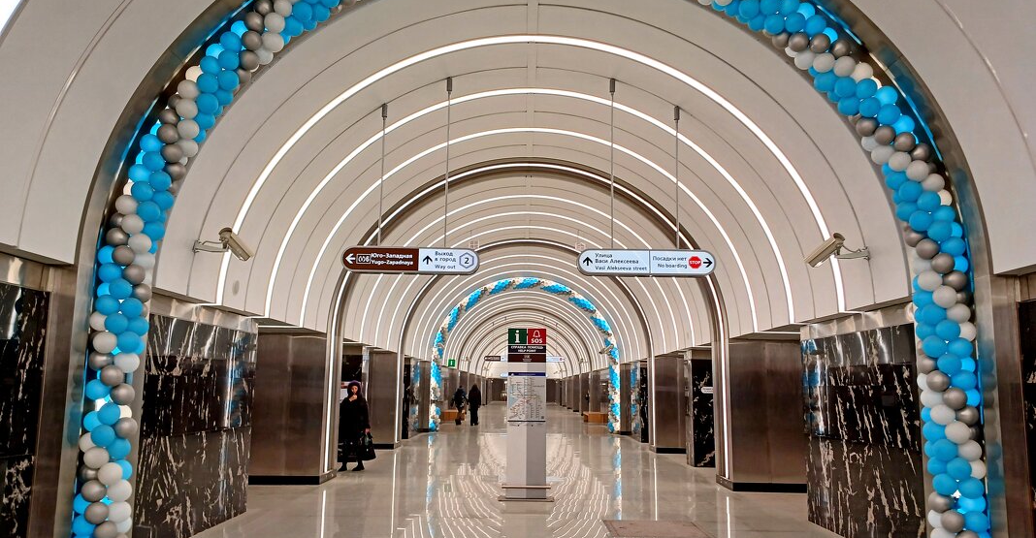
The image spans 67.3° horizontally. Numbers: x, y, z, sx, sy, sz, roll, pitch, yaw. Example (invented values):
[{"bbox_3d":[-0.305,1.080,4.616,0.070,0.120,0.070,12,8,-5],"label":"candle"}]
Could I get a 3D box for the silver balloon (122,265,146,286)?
[{"bbox_3d":[-3.093,0.055,6.273,0.173,0.173,0.173,1,-9,0],"label":"silver balloon"}]

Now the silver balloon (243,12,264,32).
[{"bbox_3d":[-2.285,-2.138,6.726,0.175,0.178,0.175,1,-9,0],"label":"silver balloon"}]

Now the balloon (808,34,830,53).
[{"bbox_3d":[2.586,-1.929,6.656,0.177,0.173,0.182,1,-9,0],"label":"balloon"}]

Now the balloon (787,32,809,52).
[{"bbox_3d":[2.359,-1.907,6.536,0.173,0.173,0.173,1,-9,0],"label":"balloon"}]

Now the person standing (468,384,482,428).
[{"bbox_3d":[-1.788,5.685,32.579,0.500,1.700,0.380,1,-9,0],"label":"person standing"}]

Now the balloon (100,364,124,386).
[{"bbox_3d":[-3.243,0.857,6.225,0.175,0.178,0.175,1,-9,0],"label":"balloon"}]

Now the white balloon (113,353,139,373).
[{"bbox_3d":[-3.174,0.759,6.310,0.177,0.173,0.182,1,-9,0],"label":"white balloon"}]

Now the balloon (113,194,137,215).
[{"bbox_3d":[-3.263,-0.535,6.476,0.177,0.173,0.182,1,-9,0],"label":"balloon"}]

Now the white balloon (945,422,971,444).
[{"bbox_3d":[3.455,1.291,6.111,0.175,0.178,0.175,1,-9,0],"label":"white balloon"}]

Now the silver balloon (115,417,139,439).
[{"bbox_3d":[-3.061,1.238,6.093,0.173,0.173,0.173,1,-9,0],"label":"silver balloon"}]

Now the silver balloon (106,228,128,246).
[{"bbox_3d":[-3.314,-0.265,6.437,0.175,0.178,0.175,1,-9,0],"label":"silver balloon"}]

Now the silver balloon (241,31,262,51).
[{"bbox_3d":[-2.245,-1.923,6.568,0.173,0.173,0.173,1,-9,0],"label":"silver balloon"}]

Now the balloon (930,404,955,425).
[{"bbox_3d":[3.339,1.150,6.109,0.178,0.178,0.178,0,-9,0],"label":"balloon"}]

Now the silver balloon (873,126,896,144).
[{"bbox_3d":[3.025,-1.099,6.412,0.170,0.170,0.170,0,-9,0],"label":"silver balloon"}]

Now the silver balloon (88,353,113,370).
[{"bbox_3d":[-3.382,0.750,6.302,0.177,0.173,0.182,1,-9,0],"label":"silver balloon"}]

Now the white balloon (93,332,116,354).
[{"bbox_3d":[-3.288,0.582,6.201,0.171,0.171,0.180,1,-9,0],"label":"white balloon"}]

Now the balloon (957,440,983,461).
[{"bbox_3d":[3.566,1.435,6.139,0.177,0.173,0.182,1,-9,0],"label":"balloon"}]

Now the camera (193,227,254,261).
[{"bbox_3d":[-2.960,-0.240,7.827,0.390,0.280,0.450,-3,-19,20],"label":"camera"}]

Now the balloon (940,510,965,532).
[{"bbox_3d":[3.315,1.927,5.947,0.173,0.173,0.173,1,-9,0],"label":"balloon"}]

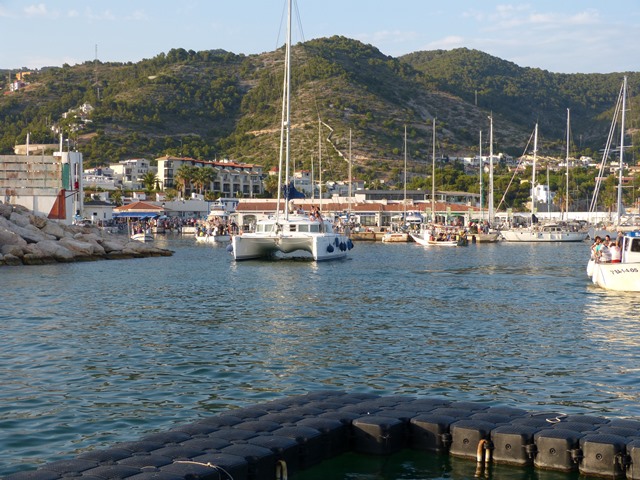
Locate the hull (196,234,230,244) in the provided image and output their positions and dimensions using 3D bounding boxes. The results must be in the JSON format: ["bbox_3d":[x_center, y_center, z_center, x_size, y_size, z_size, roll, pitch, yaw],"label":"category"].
[{"bbox_3d":[-13.889,-0.115,142.000,2.200,1.000,5.600,-1,1,-38],"label":"hull"}]

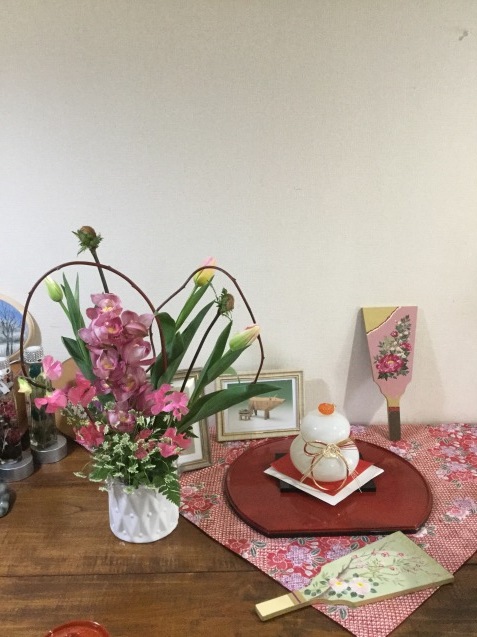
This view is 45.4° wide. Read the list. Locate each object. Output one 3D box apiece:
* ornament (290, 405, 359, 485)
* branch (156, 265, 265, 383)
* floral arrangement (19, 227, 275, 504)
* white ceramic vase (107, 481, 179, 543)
[{"bbox_3d":[0.150,0.213,0.984,0.119,0.137,0.122,-1,16,0],"label":"ornament"},{"bbox_3d":[-0.043,0.012,0.862,0.165,0.190,0.090,-1,16,0],"label":"branch"},{"bbox_3d":[-0.134,0.068,0.842,0.385,0.395,0.240,-1,16,0],"label":"floral arrangement"},{"bbox_3d":[-0.153,0.283,0.910,0.110,0.095,0.110,-1,16,0],"label":"white ceramic vase"}]

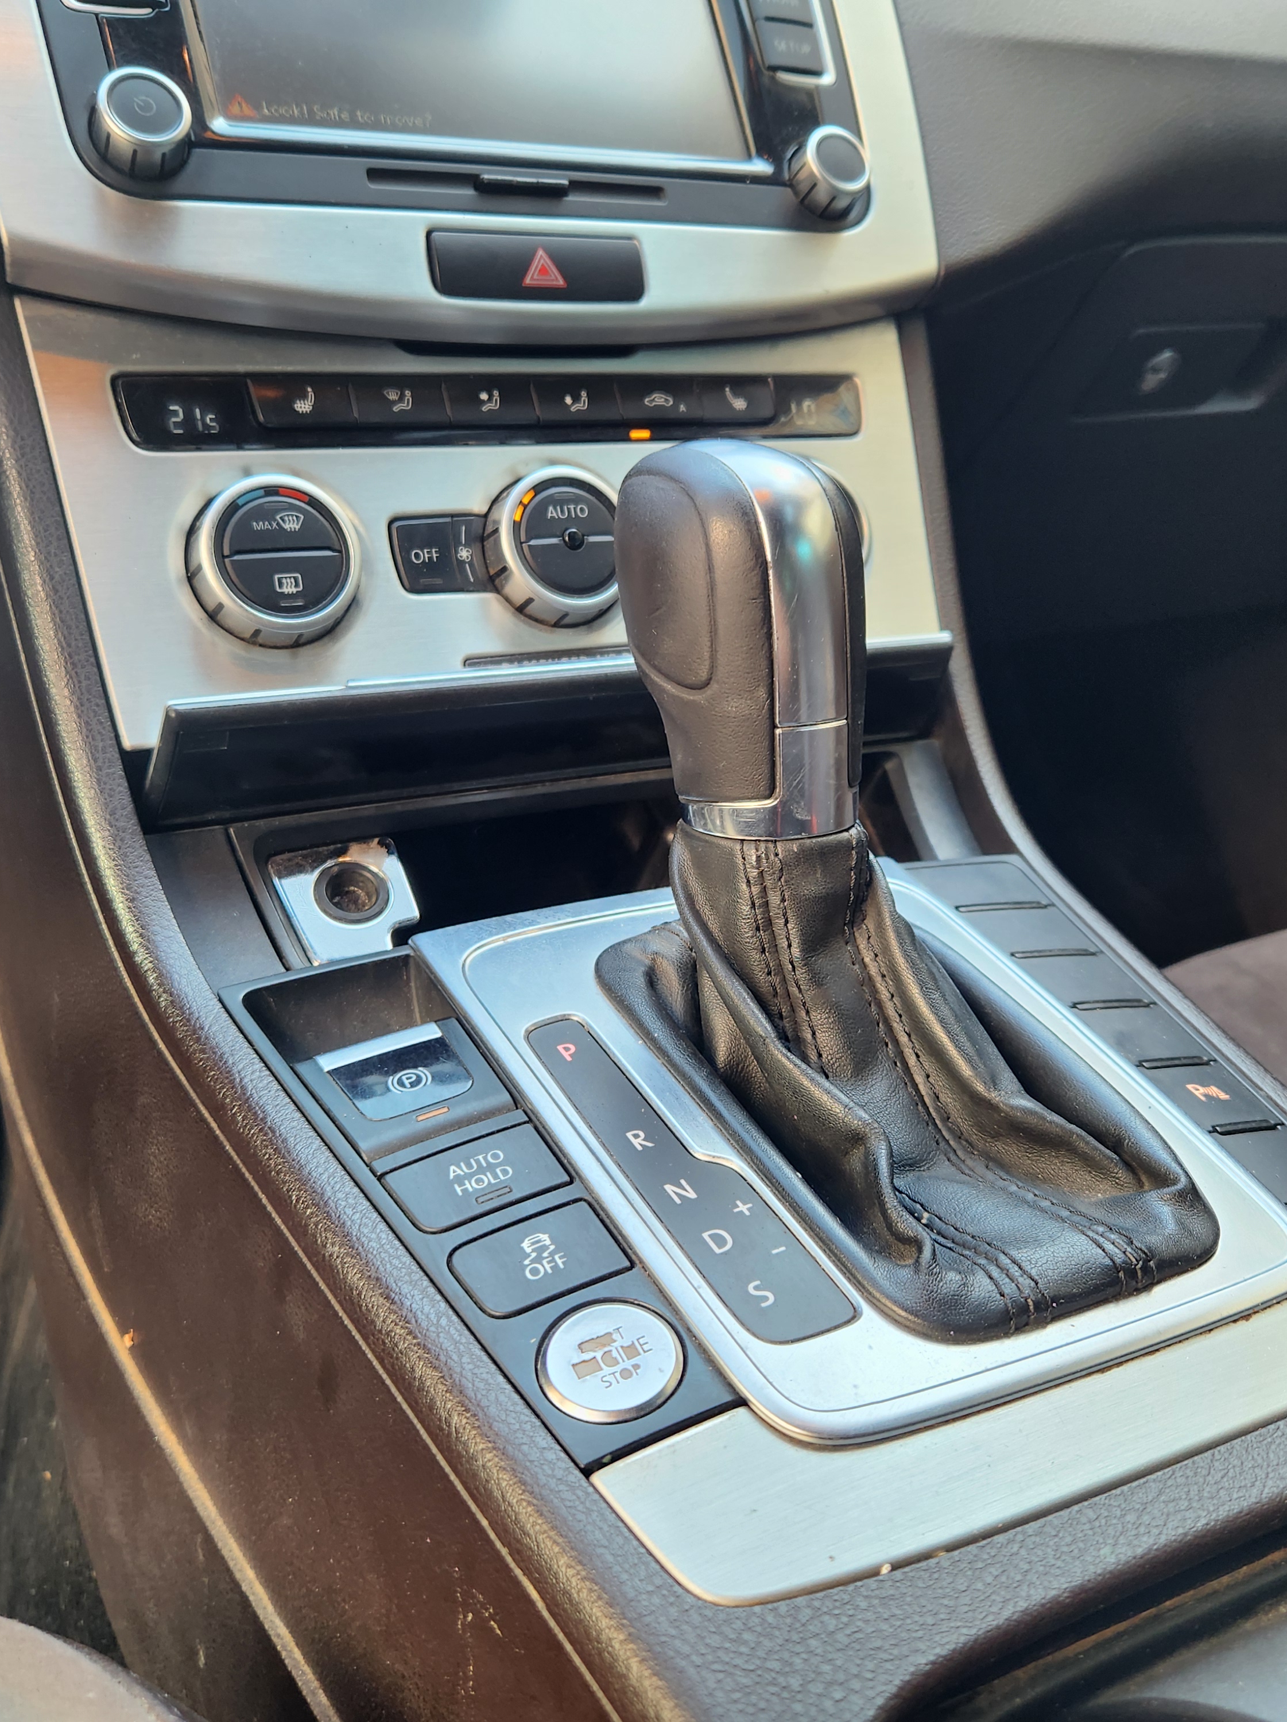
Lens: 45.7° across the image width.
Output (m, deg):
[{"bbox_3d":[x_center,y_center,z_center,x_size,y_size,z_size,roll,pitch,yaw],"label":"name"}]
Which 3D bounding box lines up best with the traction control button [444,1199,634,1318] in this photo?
[{"bbox_3d":[-0.019,0.073,0.272,0.029,0.009,0.019,-13,35,-24],"label":"traction control button"}]

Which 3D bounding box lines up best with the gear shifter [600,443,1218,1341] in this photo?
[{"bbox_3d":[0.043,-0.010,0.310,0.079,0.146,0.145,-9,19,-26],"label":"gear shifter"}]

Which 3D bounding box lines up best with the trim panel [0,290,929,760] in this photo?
[{"bbox_3d":[-0.024,-0.097,0.411,0.256,0.113,0.022,-9,-7,-26],"label":"trim panel"}]

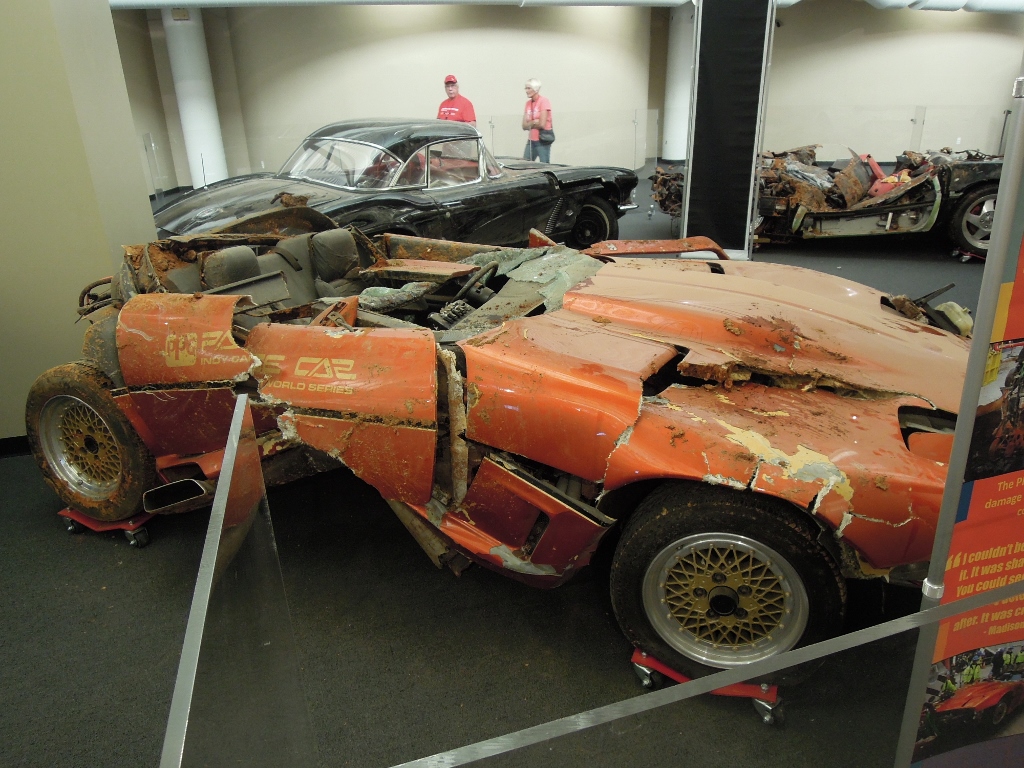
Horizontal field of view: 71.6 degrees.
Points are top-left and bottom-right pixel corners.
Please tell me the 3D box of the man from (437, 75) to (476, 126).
[{"bbox_3d":[-0.682,-2.866,8.851,0.520,1.780,0.330,12,26,29],"label":"man"}]

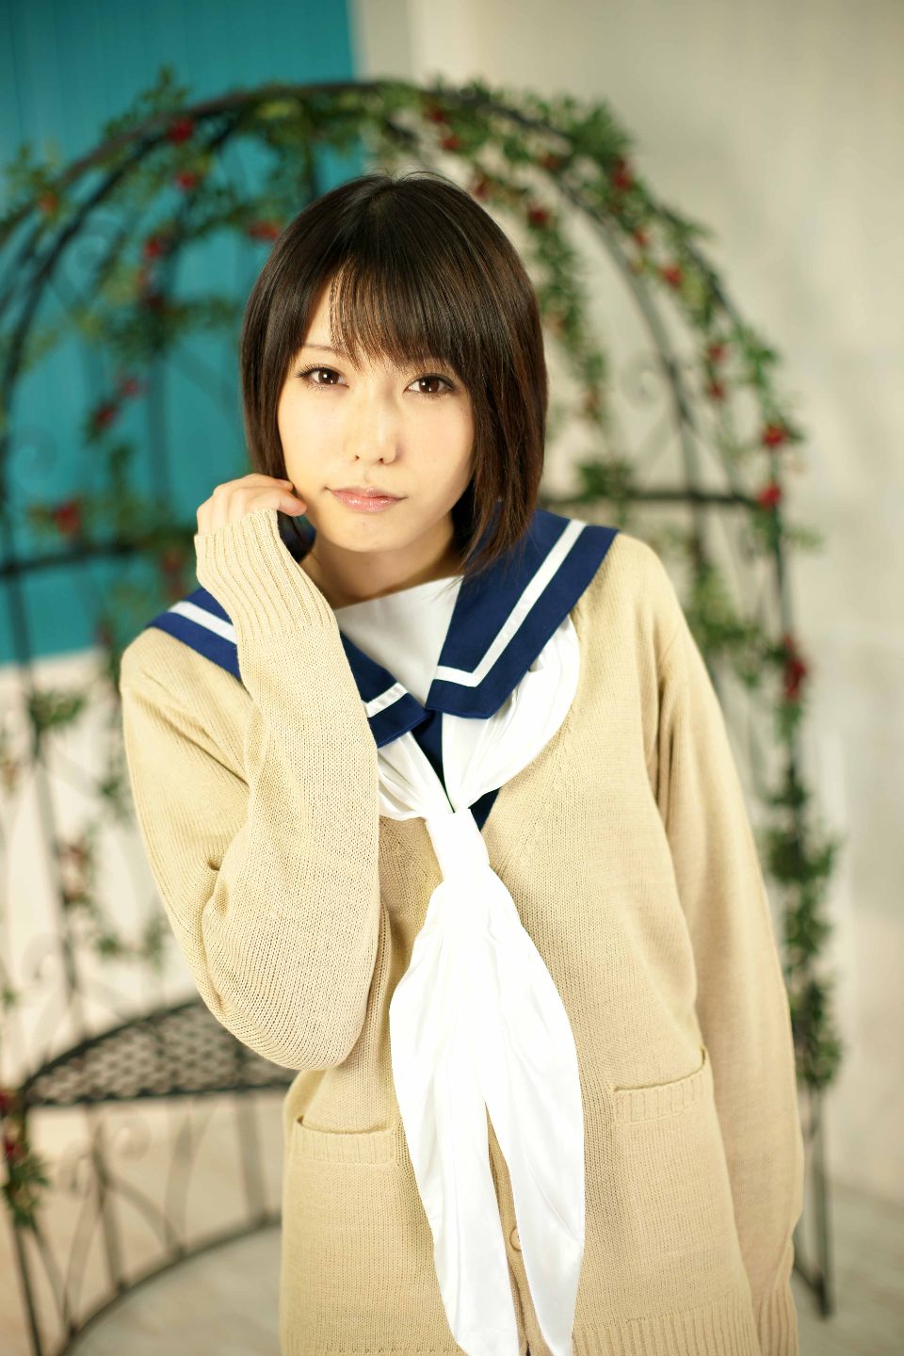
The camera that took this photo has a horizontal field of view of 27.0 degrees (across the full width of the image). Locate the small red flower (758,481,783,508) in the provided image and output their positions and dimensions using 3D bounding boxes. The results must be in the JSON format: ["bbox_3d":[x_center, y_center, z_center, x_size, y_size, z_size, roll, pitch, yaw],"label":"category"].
[{"bbox_3d":[0.450,-0.259,2.665,0.035,0.038,0.031,-4,10,10],"label":"small red flower"}]

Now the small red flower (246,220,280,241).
[{"bbox_3d":[-0.298,-0.708,2.980,0.052,0.033,0.036,-7,10,-4],"label":"small red flower"}]

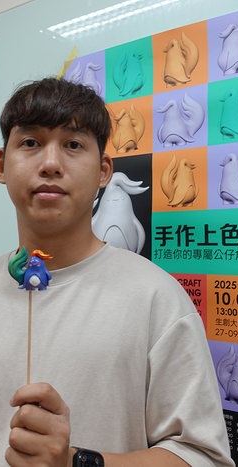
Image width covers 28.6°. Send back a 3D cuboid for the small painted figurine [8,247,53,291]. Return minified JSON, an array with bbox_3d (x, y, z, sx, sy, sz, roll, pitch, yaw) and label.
[{"bbox_3d":[-0.092,0.037,0.490,0.047,0.047,0.030,1,-2,-3],"label":"small painted figurine"}]

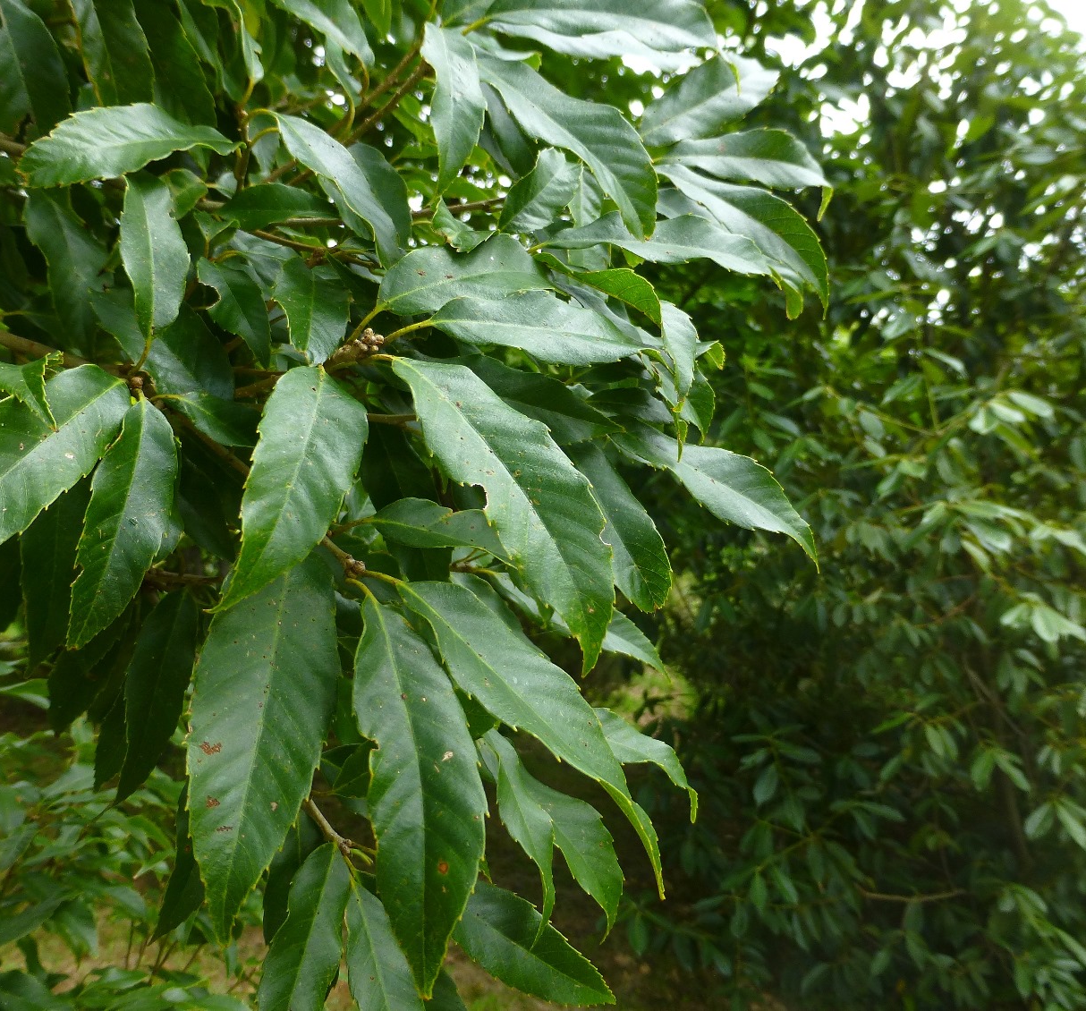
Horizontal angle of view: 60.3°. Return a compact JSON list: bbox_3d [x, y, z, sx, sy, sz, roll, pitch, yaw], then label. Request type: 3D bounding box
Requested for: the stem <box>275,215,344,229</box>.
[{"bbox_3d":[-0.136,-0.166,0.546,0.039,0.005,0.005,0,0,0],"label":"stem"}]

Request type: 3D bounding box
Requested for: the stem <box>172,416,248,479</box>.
[{"bbox_3d":[-0.167,-0.030,0.470,0.059,0.007,0.007,38,0,20],"label":"stem"}]

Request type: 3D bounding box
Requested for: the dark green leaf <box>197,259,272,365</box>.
[{"bbox_3d":[-0.155,-0.098,0.470,0.028,0.075,0.012,-25,-23,-25],"label":"dark green leaf"}]

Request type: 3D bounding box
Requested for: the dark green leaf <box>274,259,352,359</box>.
[{"bbox_3d":[-0.113,-0.097,0.455,0.038,0.018,0.079,-5,51,-4],"label":"dark green leaf"}]

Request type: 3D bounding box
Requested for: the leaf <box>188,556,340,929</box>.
[{"bbox_3d":[-0.100,0.080,0.336,0.050,0.137,0.014,5,-13,1],"label":"leaf"}]

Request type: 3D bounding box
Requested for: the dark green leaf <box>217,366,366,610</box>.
[{"bbox_3d":[-0.092,-0.009,0.339,0.041,0.101,0.013,8,-28,10],"label":"dark green leaf"}]

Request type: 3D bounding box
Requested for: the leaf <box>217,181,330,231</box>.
[{"bbox_3d":[-0.147,-0.166,0.520,0.060,0.030,0.016,-6,-32,-19],"label":"leaf"}]

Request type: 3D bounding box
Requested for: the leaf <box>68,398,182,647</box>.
[{"bbox_3d":[-0.188,0.007,0.422,0.040,0.111,0.018,8,-13,-4],"label":"leaf"}]

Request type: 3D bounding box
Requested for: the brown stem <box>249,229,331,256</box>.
[{"bbox_3d":[-0.135,-0.140,0.494,0.058,0.006,0.006,21,8,21],"label":"brown stem"}]

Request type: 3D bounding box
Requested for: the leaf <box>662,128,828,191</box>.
[{"bbox_3d":[0.102,-0.178,0.486,0.093,0.015,0.032,21,36,31],"label":"leaf"}]

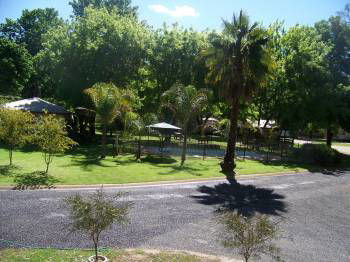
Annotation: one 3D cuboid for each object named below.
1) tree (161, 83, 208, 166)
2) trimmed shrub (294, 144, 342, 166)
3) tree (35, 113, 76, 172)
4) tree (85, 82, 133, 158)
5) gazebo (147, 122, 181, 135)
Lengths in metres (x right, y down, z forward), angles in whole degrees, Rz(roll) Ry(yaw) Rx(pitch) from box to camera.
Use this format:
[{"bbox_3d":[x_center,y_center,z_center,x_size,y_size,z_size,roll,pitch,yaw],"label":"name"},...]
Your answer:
[{"bbox_3d":[0.580,-0.379,22.209,3.000,5.100,3.000,0,3,0],"label":"tree"},{"bbox_3d":[9.287,1.448,23.704,3.200,1.300,2.600,0,3,0],"label":"trimmed shrub"},{"bbox_3d":[-6.525,0.667,19.860,2.350,3.250,2.300,0,3,0],"label":"tree"},{"bbox_3d":[-4.753,-0.722,25.997,3.500,5.400,3.400,0,3,0],"label":"tree"},{"bbox_3d":[-0.864,0.575,28.065,2.650,2.600,2.650,0,3,0],"label":"gazebo"}]

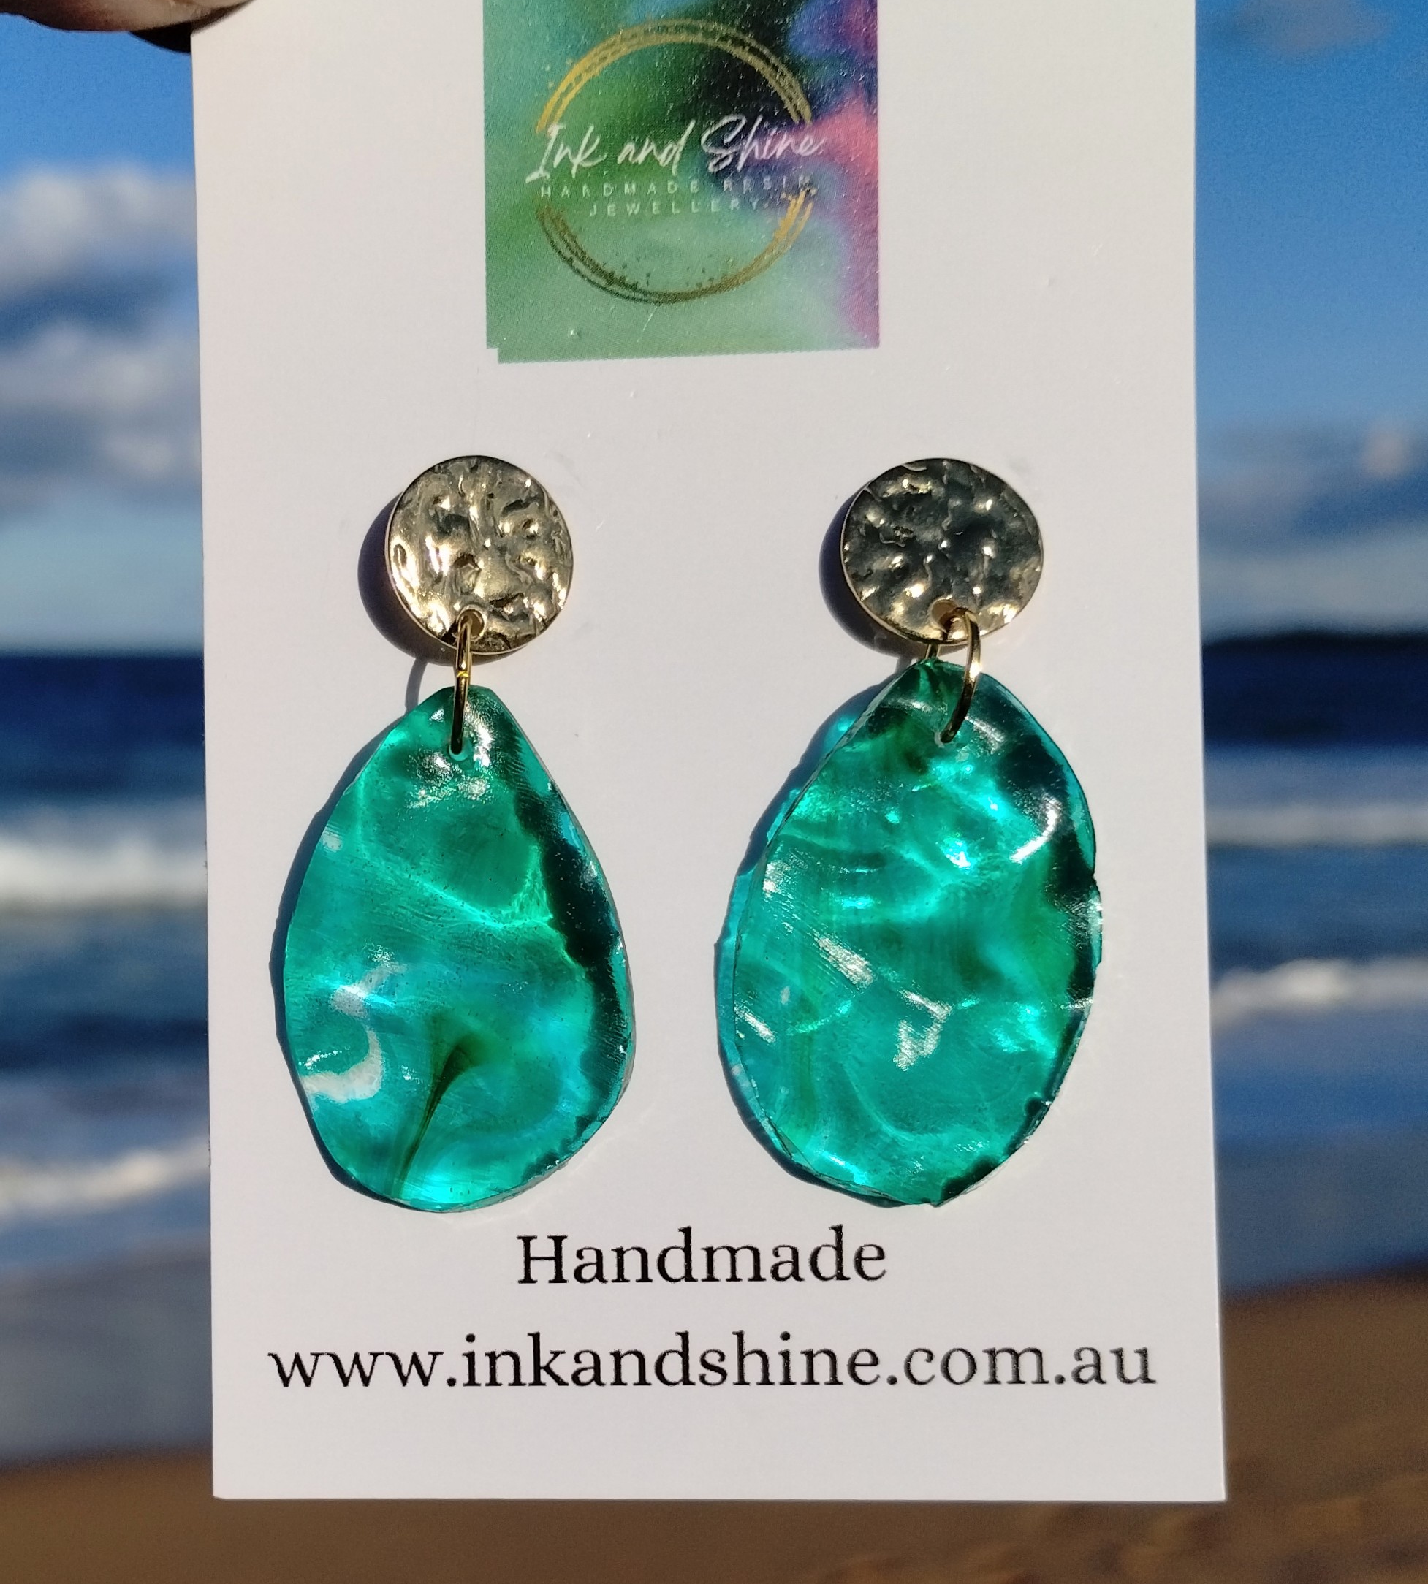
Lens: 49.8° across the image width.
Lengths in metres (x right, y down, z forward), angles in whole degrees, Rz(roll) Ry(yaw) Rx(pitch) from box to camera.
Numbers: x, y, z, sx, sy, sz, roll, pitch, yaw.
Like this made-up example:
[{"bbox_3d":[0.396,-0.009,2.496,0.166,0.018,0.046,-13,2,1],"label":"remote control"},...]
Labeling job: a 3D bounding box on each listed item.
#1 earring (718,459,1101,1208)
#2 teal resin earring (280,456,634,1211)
[{"bbox_3d":[0.011,0.002,0.084,0.021,0.041,0.006,1,-1,2],"label":"earring"},{"bbox_3d":[-0.014,0.002,0.085,0.019,0.041,0.006,0,-1,2],"label":"teal resin earring"}]

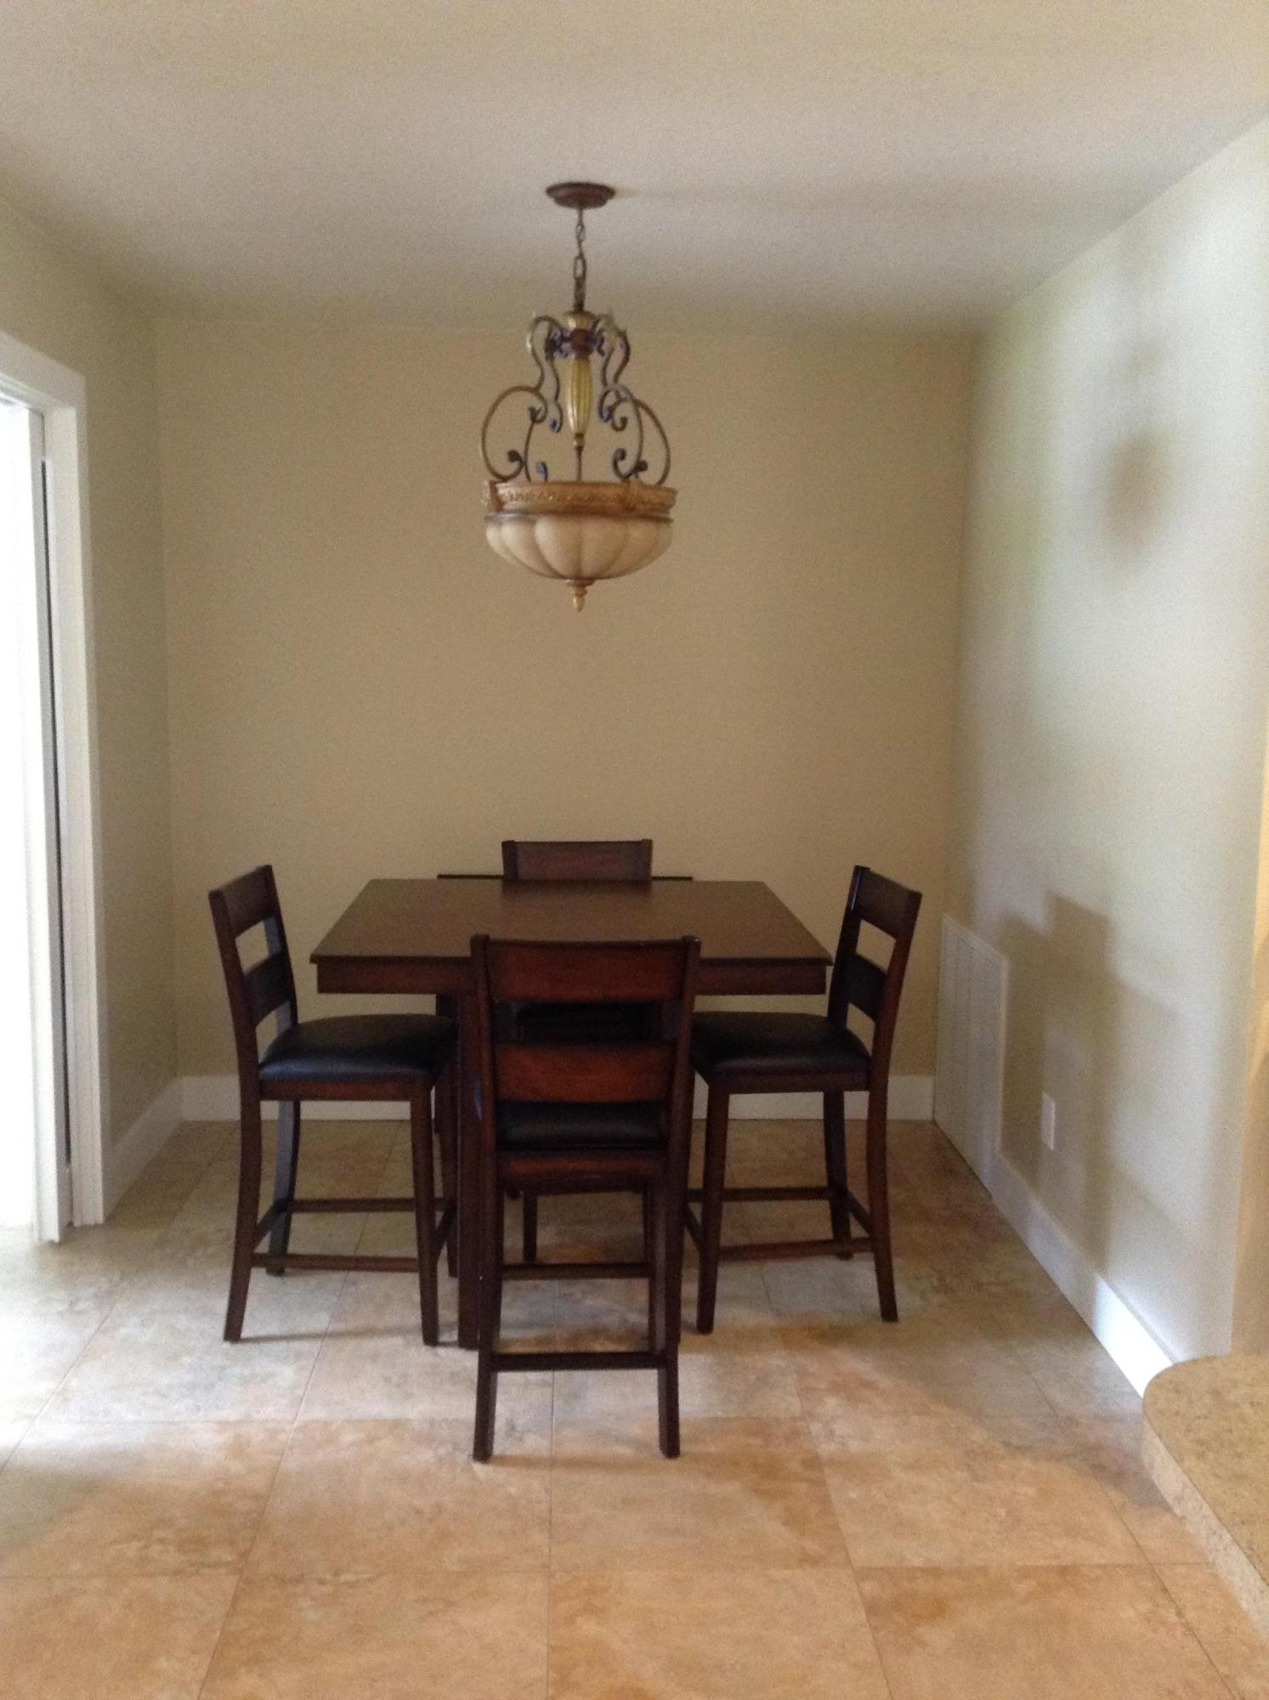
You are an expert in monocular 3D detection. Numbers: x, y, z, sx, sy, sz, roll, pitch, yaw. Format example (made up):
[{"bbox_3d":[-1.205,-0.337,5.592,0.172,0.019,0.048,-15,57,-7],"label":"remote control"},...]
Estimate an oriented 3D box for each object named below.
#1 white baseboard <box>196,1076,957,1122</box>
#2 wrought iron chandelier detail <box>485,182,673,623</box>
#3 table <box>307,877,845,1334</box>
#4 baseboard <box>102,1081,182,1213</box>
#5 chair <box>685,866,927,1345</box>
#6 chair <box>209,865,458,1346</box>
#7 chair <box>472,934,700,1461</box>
[{"bbox_3d":[-0.230,0.790,5.114,2.385,0.152,0.016,0,8,-3],"label":"white baseboard"},{"bbox_3d":[-0.113,-0.920,3.349,0.410,0.845,0.410,0,8,-3],"label":"wrought iron chandelier detail"},{"bbox_3d":[-0.147,0.601,3.704,1.010,0.914,1.010,0,8,-3],"label":"table"},{"bbox_3d":[-1.395,0.839,4.644,0.016,0.152,0.860,0,8,-3],"label":"baseboard"},{"bbox_3d":[0.354,0.553,3.783,0.490,1.000,0.415,0,8,-7],"label":"chair"},{"bbox_3d":[-0.650,0.555,3.669,0.490,1.000,0.415,1,8,1],"label":"chair"},{"bbox_3d":[-0.107,0.624,3.221,0.415,1.000,0.490,0,8,-3],"label":"chair"}]

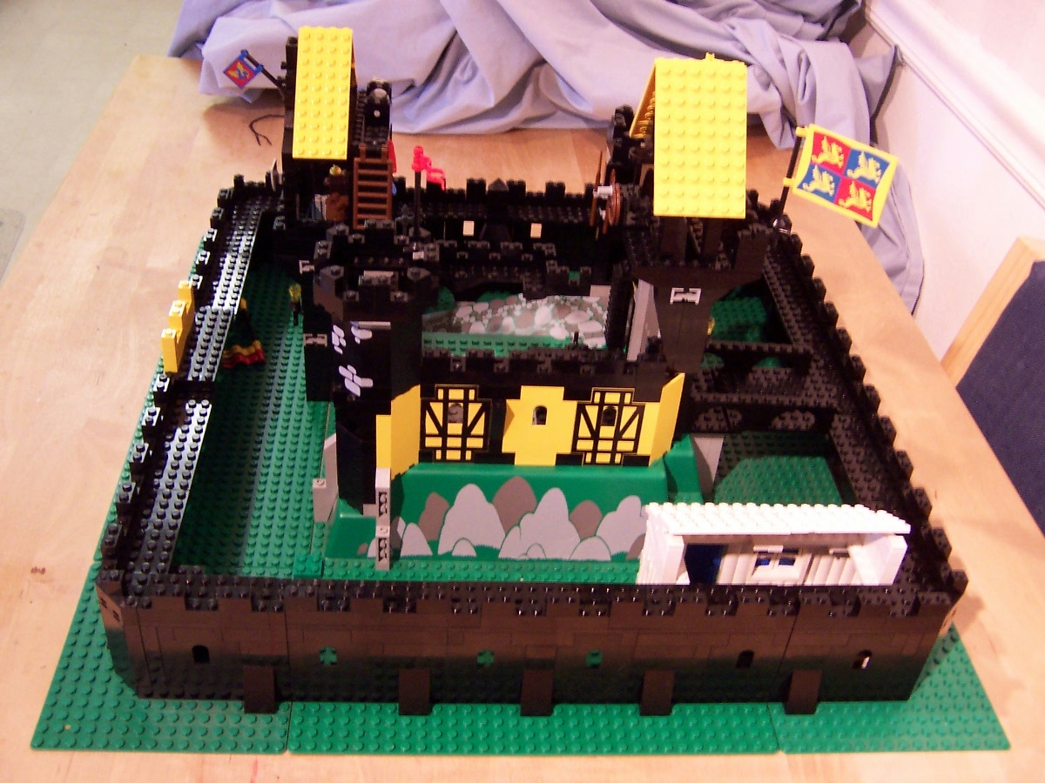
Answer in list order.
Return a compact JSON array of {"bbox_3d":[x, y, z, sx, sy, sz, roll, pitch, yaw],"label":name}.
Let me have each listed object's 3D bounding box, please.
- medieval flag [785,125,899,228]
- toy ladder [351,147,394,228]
[{"bbox_3d":[0.225,-0.155,0.773,0.076,0.056,0.005,31,45,28],"label":"medieval flag"},{"bbox_3d":[-0.092,-0.125,0.665,0.024,0.053,0.004,2,19,-5],"label":"toy ladder"}]

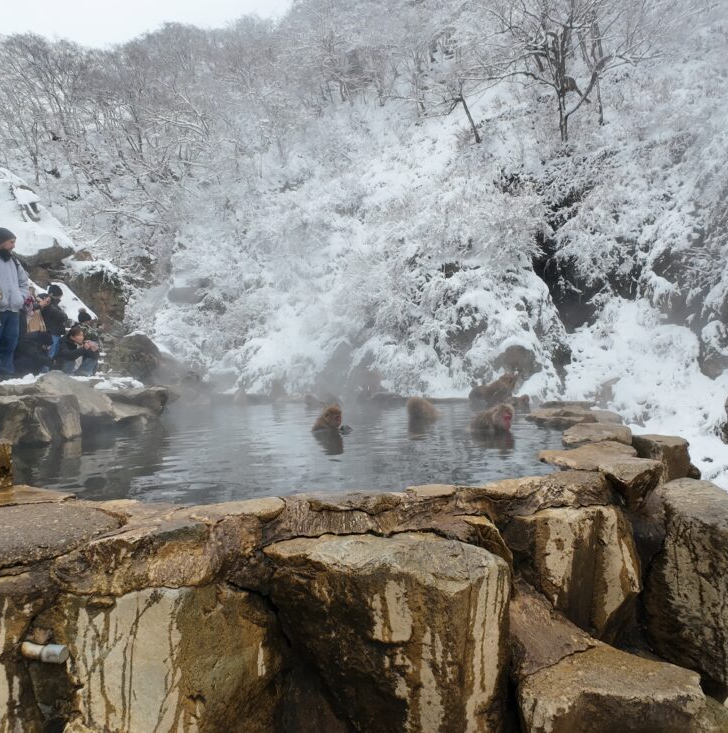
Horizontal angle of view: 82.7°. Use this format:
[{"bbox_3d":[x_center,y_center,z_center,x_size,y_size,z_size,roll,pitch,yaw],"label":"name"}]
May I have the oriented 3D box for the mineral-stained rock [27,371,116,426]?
[{"bbox_3d":[-3.300,0.375,4.700,0.650,0.580,0.850,-2,0,0],"label":"mineral-stained rock"}]

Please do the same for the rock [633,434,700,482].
[{"bbox_3d":[1.880,0.600,2.600,0.370,0.320,0.340,-2,0,-12],"label":"rock"}]

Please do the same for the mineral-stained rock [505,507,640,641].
[{"bbox_3d":[0.775,0.750,1.570,0.400,0.410,0.340,0,1,-9],"label":"mineral-stained rock"}]

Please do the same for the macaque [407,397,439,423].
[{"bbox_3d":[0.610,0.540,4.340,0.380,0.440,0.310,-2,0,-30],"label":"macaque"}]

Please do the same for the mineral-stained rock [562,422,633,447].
[{"bbox_3d":[1.600,0.490,2.850,0.450,0.190,0.460,-2,0,12],"label":"mineral-stained rock"}]

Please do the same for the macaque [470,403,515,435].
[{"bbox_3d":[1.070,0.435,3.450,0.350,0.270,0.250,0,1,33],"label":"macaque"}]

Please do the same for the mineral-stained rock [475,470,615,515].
[{"bbox_3d":[0.725,0.490,1.640,0.530,0.130,0.280,0,1,-15],"label":"mineral-stained rock"}]

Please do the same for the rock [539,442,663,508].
[{"bbox_3d":[1.210,0.520,2.130,0.500,0.180,0.620,0,1,27],"label":"rock"}]

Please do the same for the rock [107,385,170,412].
[{"bbox_3d":[-3.100,0.450,5.700,0.700,0.430,0.800,-2,0,0],"label":"rock"}]

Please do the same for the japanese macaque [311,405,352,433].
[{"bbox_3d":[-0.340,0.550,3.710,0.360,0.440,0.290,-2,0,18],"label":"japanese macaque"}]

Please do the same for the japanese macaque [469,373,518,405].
[{"bbox_3d":[1.720,0.300,5.500,0.600,0.400,0.280,0,1,-6],"label":"japanese macaque"}]

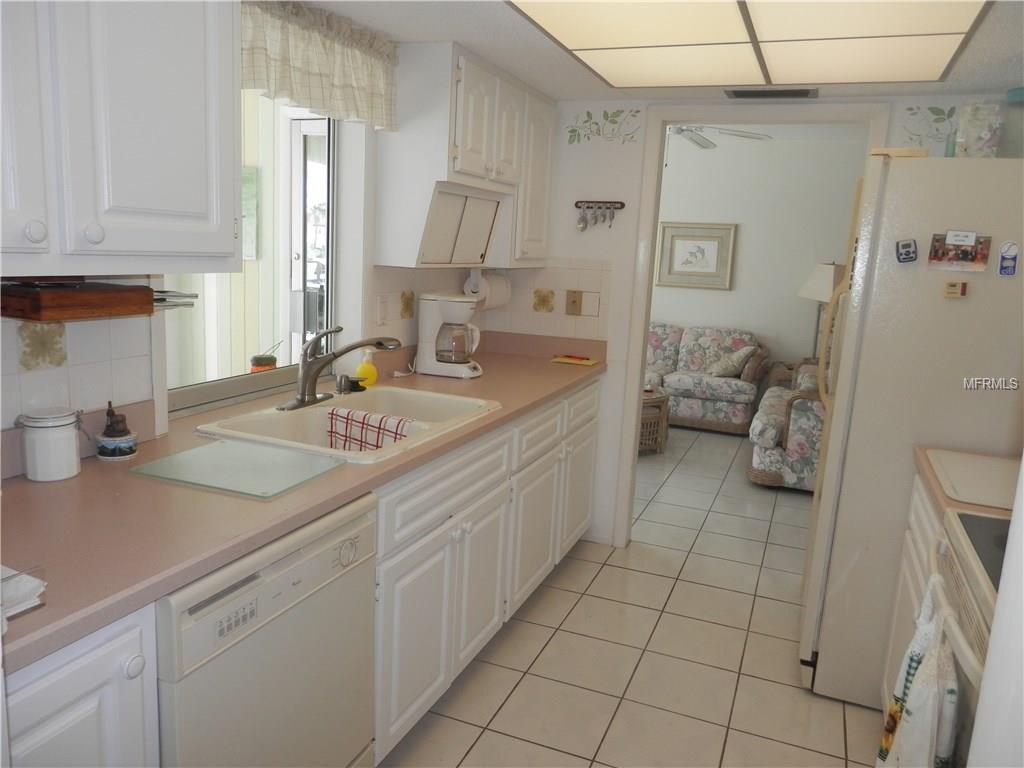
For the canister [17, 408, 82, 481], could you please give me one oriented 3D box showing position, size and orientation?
[{"bbox_3d":[-0.974,0.128,1.568,0.112,0.136,0.104,-4,12,-34],"label":"canister"}]

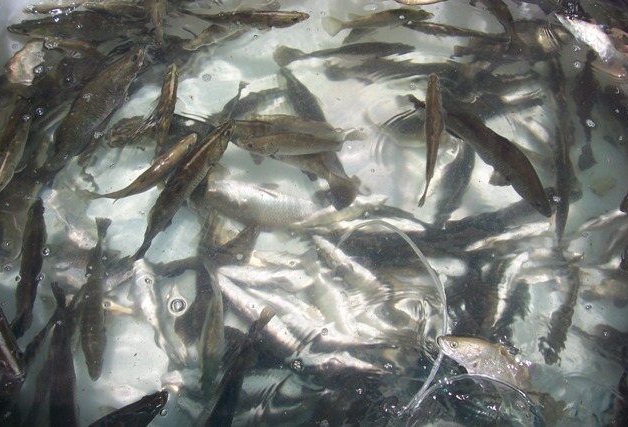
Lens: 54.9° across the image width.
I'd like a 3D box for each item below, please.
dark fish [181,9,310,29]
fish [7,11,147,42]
[{"bbox_3d":[-0.141,-0.411,1.253,0.268,0.062,0.034,2,62,1],"label":"dark fish"},{"bbox_3d":[-0.503,-0.384,1.282,0.297,0.070,0.045,2,64,1],"label":"fish"}]

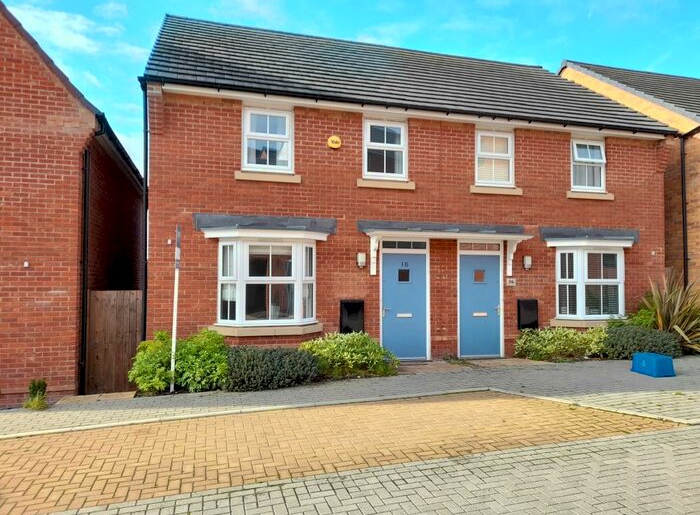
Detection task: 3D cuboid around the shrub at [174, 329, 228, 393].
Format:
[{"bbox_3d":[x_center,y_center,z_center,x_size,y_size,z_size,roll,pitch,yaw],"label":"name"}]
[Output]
[{"bbox_3d":[-2.259,1.561,7.727,0.785,0.895,0.736,1,-2,-15],"label":"shrub"}]

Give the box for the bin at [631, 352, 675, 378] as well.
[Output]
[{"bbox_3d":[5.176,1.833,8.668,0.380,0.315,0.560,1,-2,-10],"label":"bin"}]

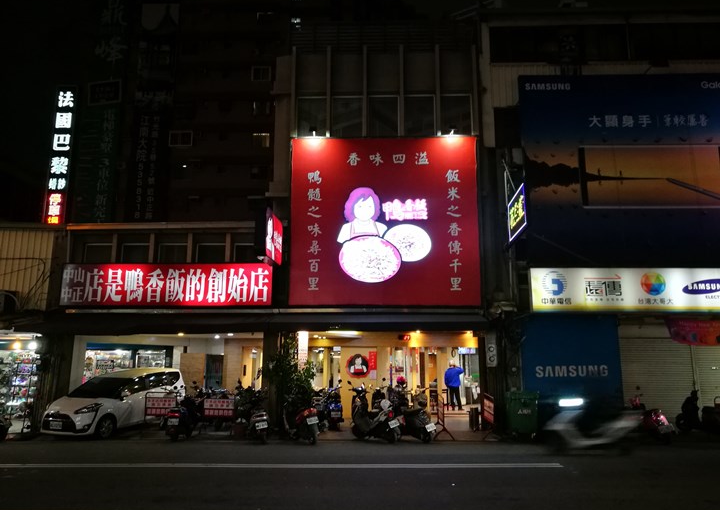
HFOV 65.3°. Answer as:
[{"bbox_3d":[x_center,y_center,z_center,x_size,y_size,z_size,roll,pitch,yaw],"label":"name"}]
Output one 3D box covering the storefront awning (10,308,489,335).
[{"bbox_3d":[-2.470,1.574,13.035,10.584,0.519,1.050,0,-11,1],"label":"storefront awning"}]

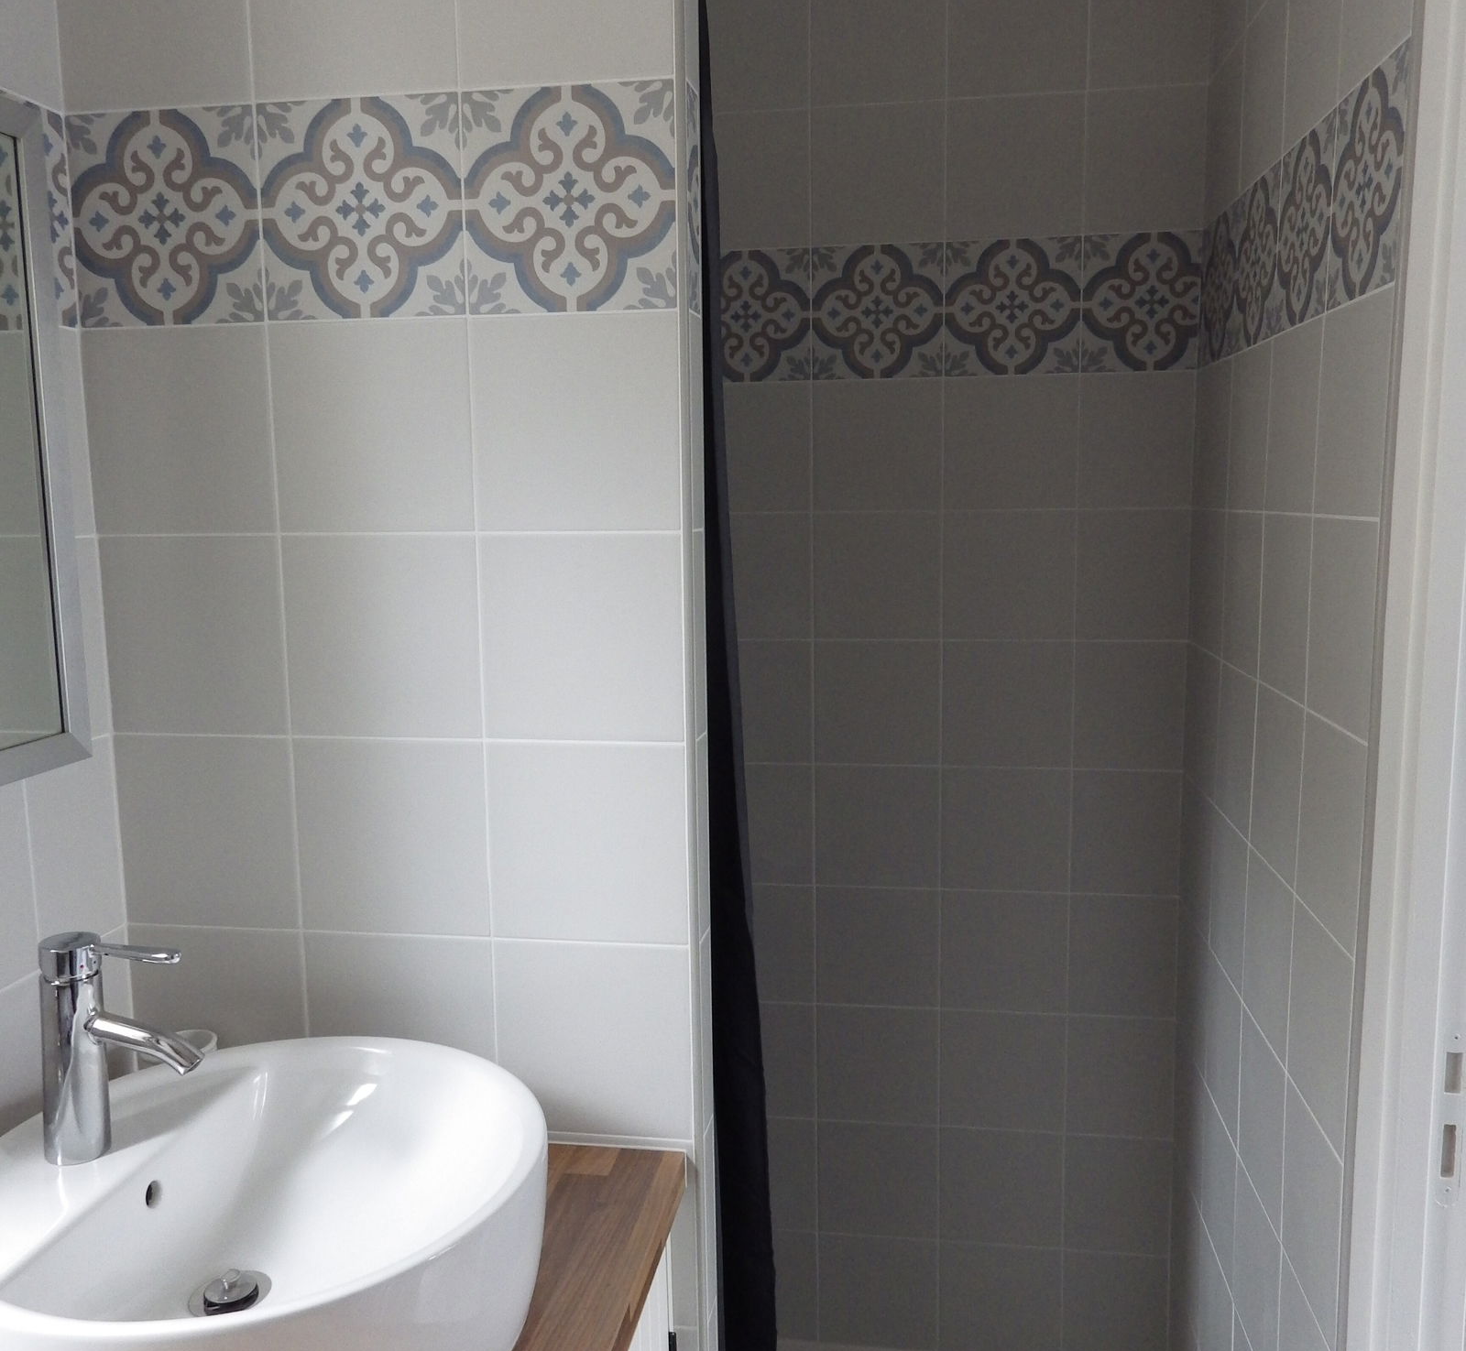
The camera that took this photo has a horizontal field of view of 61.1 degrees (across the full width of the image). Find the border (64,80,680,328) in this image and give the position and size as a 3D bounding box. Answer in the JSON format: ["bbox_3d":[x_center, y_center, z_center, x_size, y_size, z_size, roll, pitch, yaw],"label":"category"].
[{"bbox_3d":[-0.342,-0.434,1.161,0.592,0.200,0.010,1,8,8],"label":"border"}]

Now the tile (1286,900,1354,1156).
[{"bbox_3d":[0.598,0.348,1.253,0.010,0.200,0.187,0,8,9],"label":"tile"}]

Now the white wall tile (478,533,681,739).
[{"bbox_3d":[-0.143,-0.036,1.186,0.196,0.198,0.009,0,8,8],"label":"white wall tile"}]

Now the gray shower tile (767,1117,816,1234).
[{"bbox_3d":[0.043,0.845,2.122,0.200,0.200,0.010,0,8,9],"label":"gray shower tile"}]

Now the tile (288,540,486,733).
[{"bbox_3d":[-0.344,-0.037,1.226,0.200,0.200,0.010,0,7,8],"label":"tile"}]

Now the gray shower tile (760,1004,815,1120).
[{"bbox_3d":[0.041,0.646,2.099,0.200,0.200,0.010,0,7,9],"label":"gray shower tile"}]

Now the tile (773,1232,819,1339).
[{"bbox_3d":[0.046,1.045,2.148,0.200,0.200,0.010,0,8,9],"label":"tile"}]

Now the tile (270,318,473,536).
[{"bbox_3d":[-0.346,-0.238,1.197,0.200,0.200,0.010,0,7,8],"label":"tile"}]

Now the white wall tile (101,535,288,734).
[{"bbox_3d":[-0.541,-0.039,1.257,0.196,0.200,0.010,0,8,9],"label":"white wall tile"}]

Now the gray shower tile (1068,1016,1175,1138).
[{"bbox_3d":[0.618,0.641,1.985,0.168,0.200,0.010,0,8,8],"label":"gray shower tile"}]

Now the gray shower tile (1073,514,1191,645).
[{"bbox_3d":[0.606,-0.152,1.881,0.168,0.200,0.010,0,8,8],"label":"gray shower tile"}]

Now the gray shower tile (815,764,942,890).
[{"bbox_3d":[0.233,0.244,2.004,0.200,0.200,0.010,0,7,8],"label":"gray shower tile"}]

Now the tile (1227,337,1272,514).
[{"bbox_3d":[0.643,-0.303,1.541,0.009,0.198,0.198,0,8,9],"label":"tile"}]

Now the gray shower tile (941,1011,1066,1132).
[{"bbox_3d":[0.439,0.647,2.030,0.200,0.200,0.010,0,7,8],"label":"gray shower tile"}]

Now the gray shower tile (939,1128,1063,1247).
[{"bbox_3d":[0.441,0.845,2.052,0.201,0.200,0.010,0,7,8],"label":"gray shower tile"}]

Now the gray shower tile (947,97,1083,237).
[{"bbox_3d":[0.416,-0.748,1.830,0.200,0.200,0.010,0,8,8],"label":"gray shower tile"}]

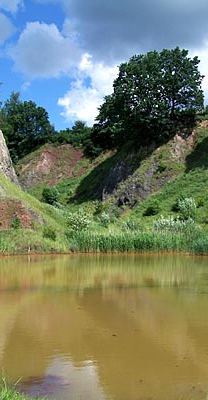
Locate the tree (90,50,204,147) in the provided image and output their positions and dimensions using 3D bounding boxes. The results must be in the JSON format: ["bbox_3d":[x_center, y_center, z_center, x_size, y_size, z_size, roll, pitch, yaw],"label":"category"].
[{"bbox_3d":[7.600,-17.510,75.000,18.560,16.900,15.000,0,-4,0],"label":"tree"}]

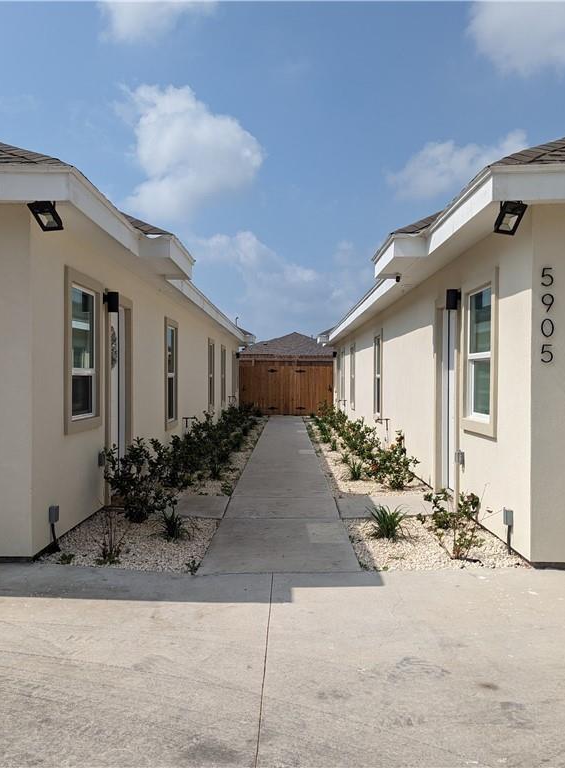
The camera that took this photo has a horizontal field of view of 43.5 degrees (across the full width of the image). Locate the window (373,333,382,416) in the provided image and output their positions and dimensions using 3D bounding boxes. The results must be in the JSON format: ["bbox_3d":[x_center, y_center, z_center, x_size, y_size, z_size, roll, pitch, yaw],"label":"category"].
[{"bbox_3d":[1.865,-0.146,13.570,0.120,1.720,1.140,0,1,0],"label":"window"}]

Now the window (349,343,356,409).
[{"bbox_3d":[1.895,-0.185,18.770,0.120,1.720,1.140,0,1,0],"label":"window"}]

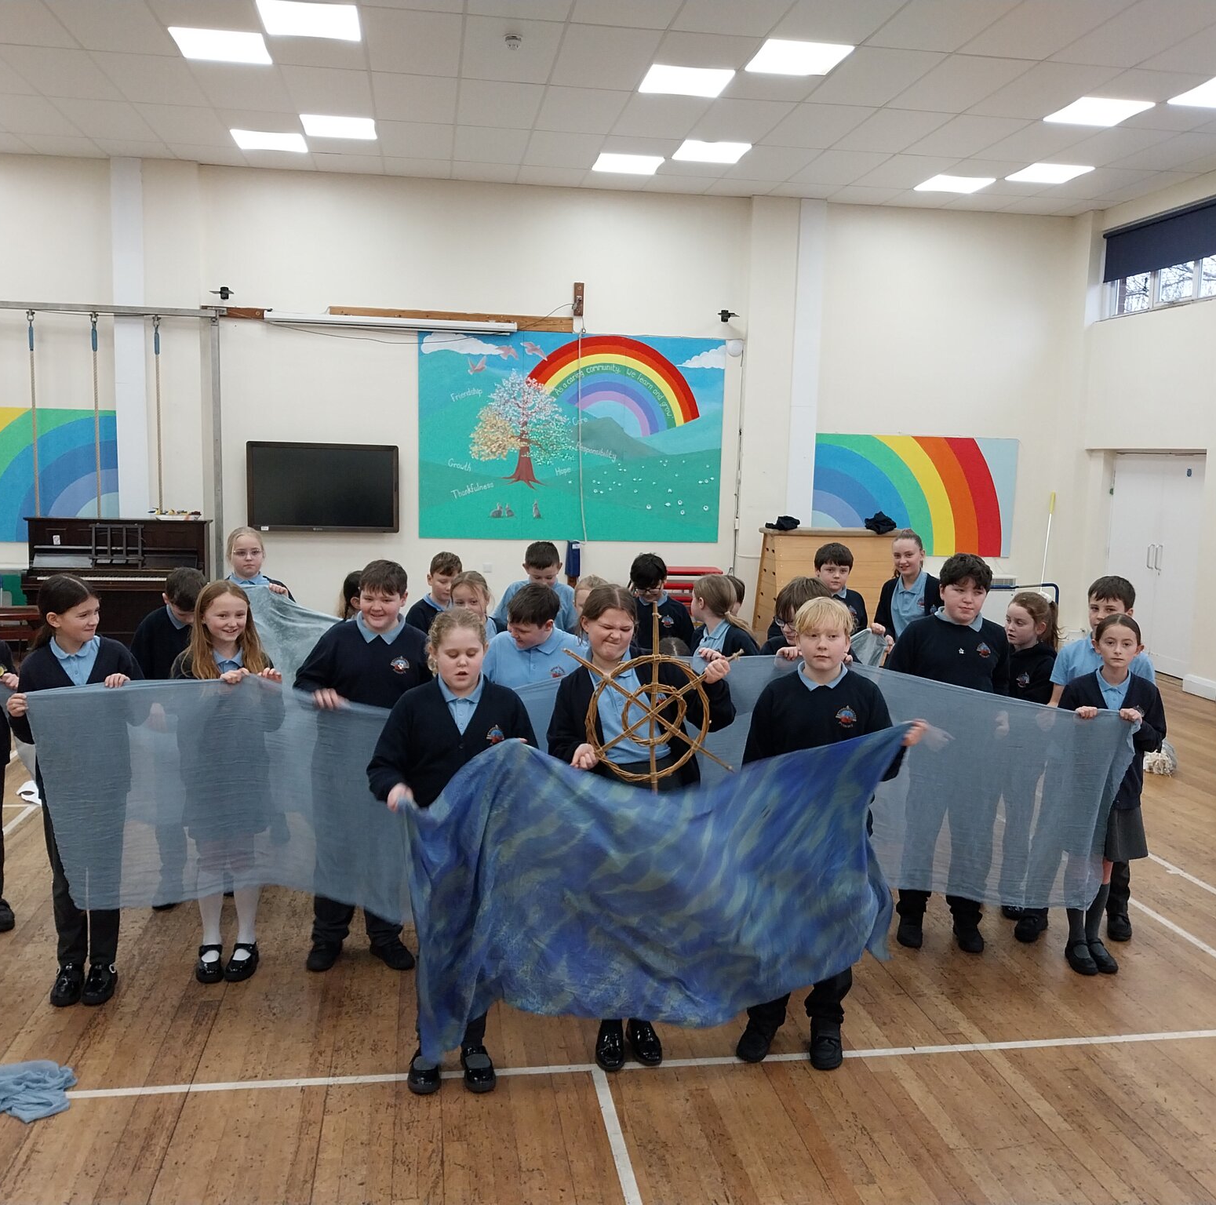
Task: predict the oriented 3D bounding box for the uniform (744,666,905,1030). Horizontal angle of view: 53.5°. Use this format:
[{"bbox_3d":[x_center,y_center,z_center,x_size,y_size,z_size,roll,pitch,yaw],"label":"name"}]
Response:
[{"bbox_3d":[0.664,0.795,3.842,0.510,1.190,0.350,2,7,7],"label":"uniform"}]

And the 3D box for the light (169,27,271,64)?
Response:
[{"bbox_3d":[-2.442,-3.537,7.658,0.585,0.040,0.585,0,7,-9],"label":"light"}]

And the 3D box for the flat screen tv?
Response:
[{"bbox_3d":[-2.660,-1.080,11.329,1.378,0.807,0.090,0,7,-9],"label":"flat screen tv"}]

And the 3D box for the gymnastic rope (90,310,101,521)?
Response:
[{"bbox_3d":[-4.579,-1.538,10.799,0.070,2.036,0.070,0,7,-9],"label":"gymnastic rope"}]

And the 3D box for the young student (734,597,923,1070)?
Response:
[{"bbox_3d":[0.667,0.734,3.791,0.540,1.480,0.400,3,7,10],"label":"young student"}]

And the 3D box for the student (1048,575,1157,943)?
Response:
[{"bbox_3d":[2.021,0.632,4.932,0.460,1.480,0.360,4,7,19],"label":"student"}]

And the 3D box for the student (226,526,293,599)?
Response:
[{"bbox_3d":[-1.665,0.428,5.629,0.430,1.530,0.340,-1,7,-19],"label":"student"}]

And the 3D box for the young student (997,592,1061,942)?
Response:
[{"bbox_3d":[1.756,0.640,5.138,0.420,1.400,0.340,8,10,44],"label":"young student"}]

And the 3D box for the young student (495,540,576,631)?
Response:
[{"bbox_3d":[-0.358,0.435,6.014,0.430,1.490,0.340,1,7,-4],"label":"young student"}]

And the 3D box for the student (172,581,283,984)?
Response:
[{"bbox_3d":[-1.373,0.643,4.386,0.390,1.430,0.340,0,7,-16],"label":"student"}]

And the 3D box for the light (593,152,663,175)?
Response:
[{"bbox_3d":[0.164,-3.808,10.469,0.585,0.040,0.585,0,7,-9],"label":"light"}]

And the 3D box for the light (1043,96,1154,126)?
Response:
[{"bbox_3d":[3.488,-3.501,8.574,0.590,0.050,0.590,0,7,-9],"label":"light"}]

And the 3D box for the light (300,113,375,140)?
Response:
[{"bbox_3d":[-2.116,-3.765,9.505,0.600,0.050,0.600,0,7,-9],"label":"light"}]

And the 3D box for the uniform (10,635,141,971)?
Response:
[{"bbox_3d":[-1.802,0.705,4.154,0.440,1.190,0.320,-1,7,-21],"label":"uniform"}]

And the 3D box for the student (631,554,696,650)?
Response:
[{"bbox_3d":[0.220,0.471,6.006,0.430,1.450,0.340,2,7,3],"label":"student"}]

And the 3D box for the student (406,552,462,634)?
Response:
[{"bbox_3d":[-0.827,0.453,6.076,0.420,1.430,0.320,-1,7,-17],"label":"student"}]

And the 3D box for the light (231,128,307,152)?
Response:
[{"bbox_3d":[-2.801,-3.830,10.012,0.585,0.040,0.585,0,7,-9],"label":"light"}]

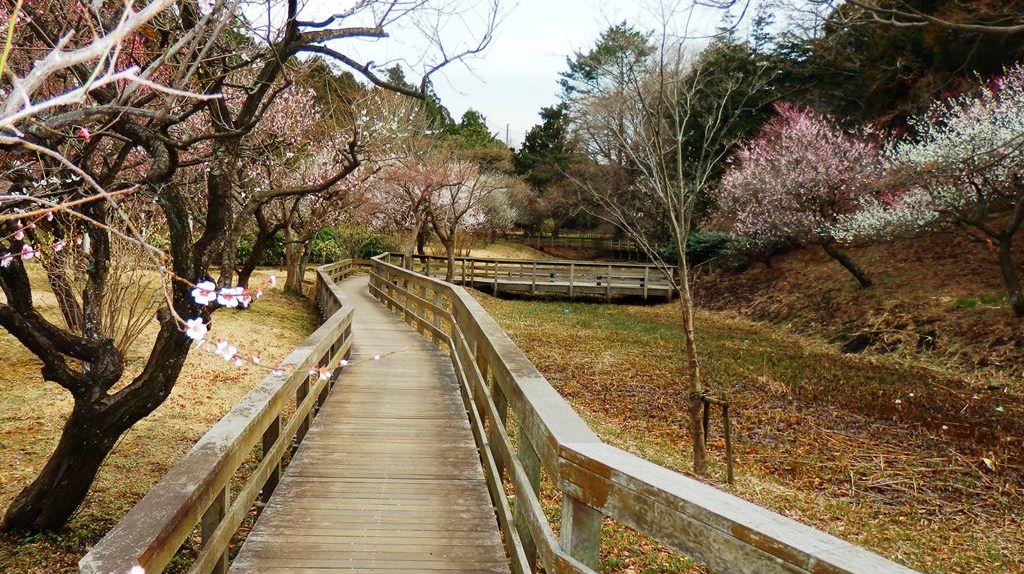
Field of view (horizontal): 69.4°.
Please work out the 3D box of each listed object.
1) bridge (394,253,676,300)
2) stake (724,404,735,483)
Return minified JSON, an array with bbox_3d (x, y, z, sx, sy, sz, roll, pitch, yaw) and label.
[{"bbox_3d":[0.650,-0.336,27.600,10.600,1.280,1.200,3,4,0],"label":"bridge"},{"bbox_3d":[2.000,1.416,6.800,0.052,0.760,0.052,-5,4,0],"label":"stake"}]

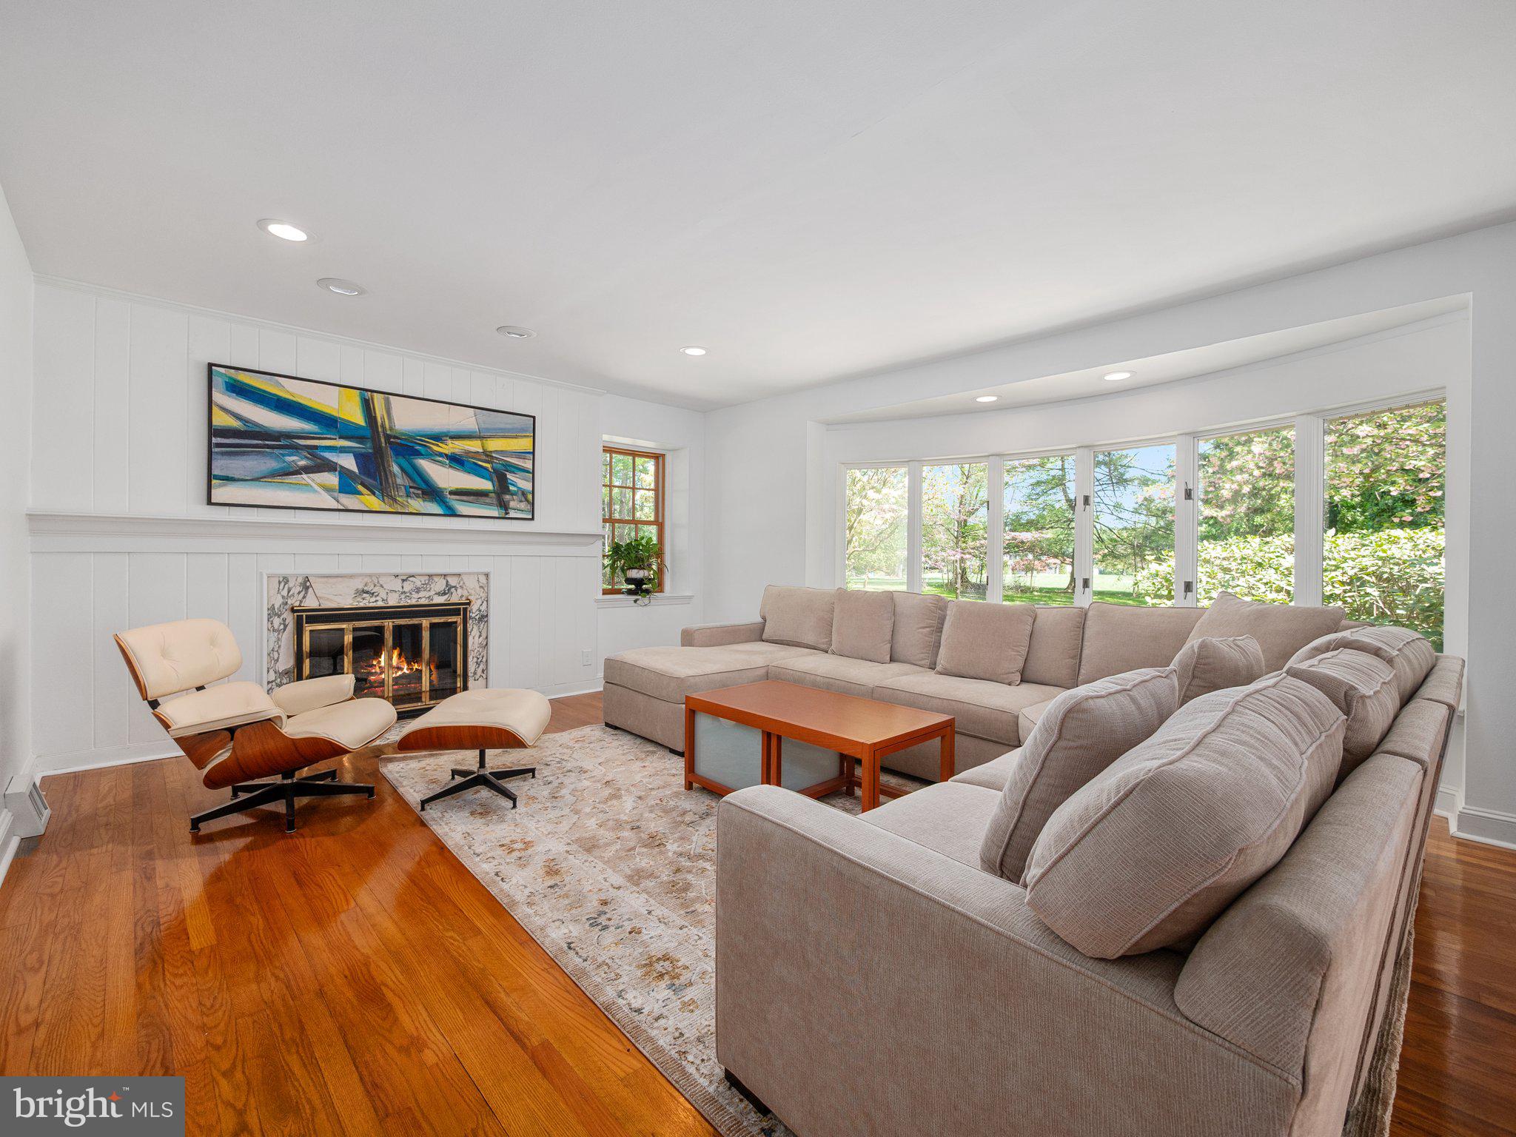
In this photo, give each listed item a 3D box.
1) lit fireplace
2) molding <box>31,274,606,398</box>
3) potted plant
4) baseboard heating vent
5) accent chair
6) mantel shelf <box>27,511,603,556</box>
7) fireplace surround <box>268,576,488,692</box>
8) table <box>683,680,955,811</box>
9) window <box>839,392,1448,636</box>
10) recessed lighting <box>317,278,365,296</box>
[{"bbox_3d":[-2.347,0.605,3.900,0.990,0.760,0.090,0,1,-43],"label":"lit fireplace"},{"bbox_3d":[-2.328,-1.389,3.920,3.000,0.060,0.050,0,1,-43],"label":"molding"},{"bbox_3d":[-1.039,-0.015,5.222,0.480,0.540,0.420,0,1,-43],"label":"potted plant"},{"bbox_3d":[-2.748,0.894,2.310,0.240,0.180,0.090,1,1,44],"label":"baseboard heating vent"},{"bbox_3d":[-2.005,0.608,2.607,0.880,0.810,0.840,0,1,-16],"label":"accent chair"},{"bbox_3d":[-2.318,-0.172,3.871,2.960,0.200,0.170,0,1,-43],"label":"mantel shelf"},{"bbox_3d":[-2.365,0.514,3.929,1.260,0.970,0.060,0,1,-43],"label":"fireplace surround"},{"bbox_3d":[0.229,0.810,2.677,0.550,0.440,1.060,0,1,-43],"label":"table"},{"bbox_3d":[1.910,-0.150,3.779,0.420,1.220,3.120,0,1,-43],"label":"window"},{"bbox_3d":[-2.056,-1.387,3.024,0.200,0.030,0.200,0,1,-43],"label":"recessed lighting"}]

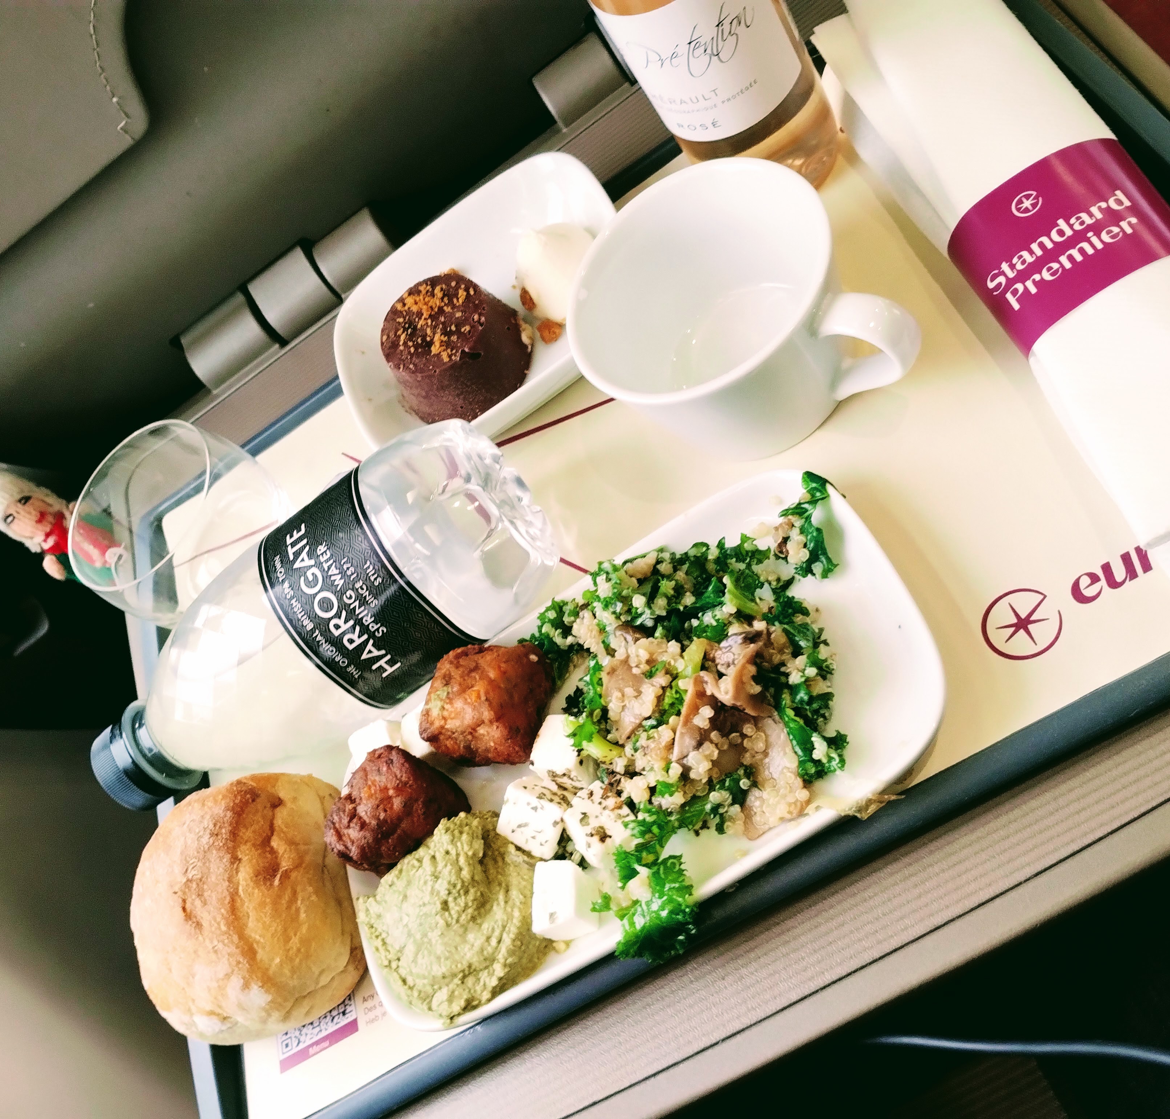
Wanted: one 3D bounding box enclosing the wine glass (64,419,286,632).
[{"bbox_3d":[-0.133,-0.007,0.422,0.069,0.063,0.069,-32,55,14],"label":"wine glass"}]

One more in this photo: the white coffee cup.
[{"bbox_3d":[0.052,-0.063,0.343,0.102,0.057,0.078,18,77,35],"label":"white coffee cup"}]

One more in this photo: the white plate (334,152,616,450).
[{"bbox_3d":[-0.033,-0.085,0.426,0.115,0.023,0.098,-31,55,14],"label":"white plate"}]

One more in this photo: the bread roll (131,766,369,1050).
[{"bbox_3d":[-0.101,0.103,0.361,0.085,0.047,0.078,-13,62,25],"label":"bread roll"}]

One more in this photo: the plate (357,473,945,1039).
[{"bbox_3d":[0.010,0.054,0.333,0.177,0.023,0.098,-34,55,13],"label":"plate"}]

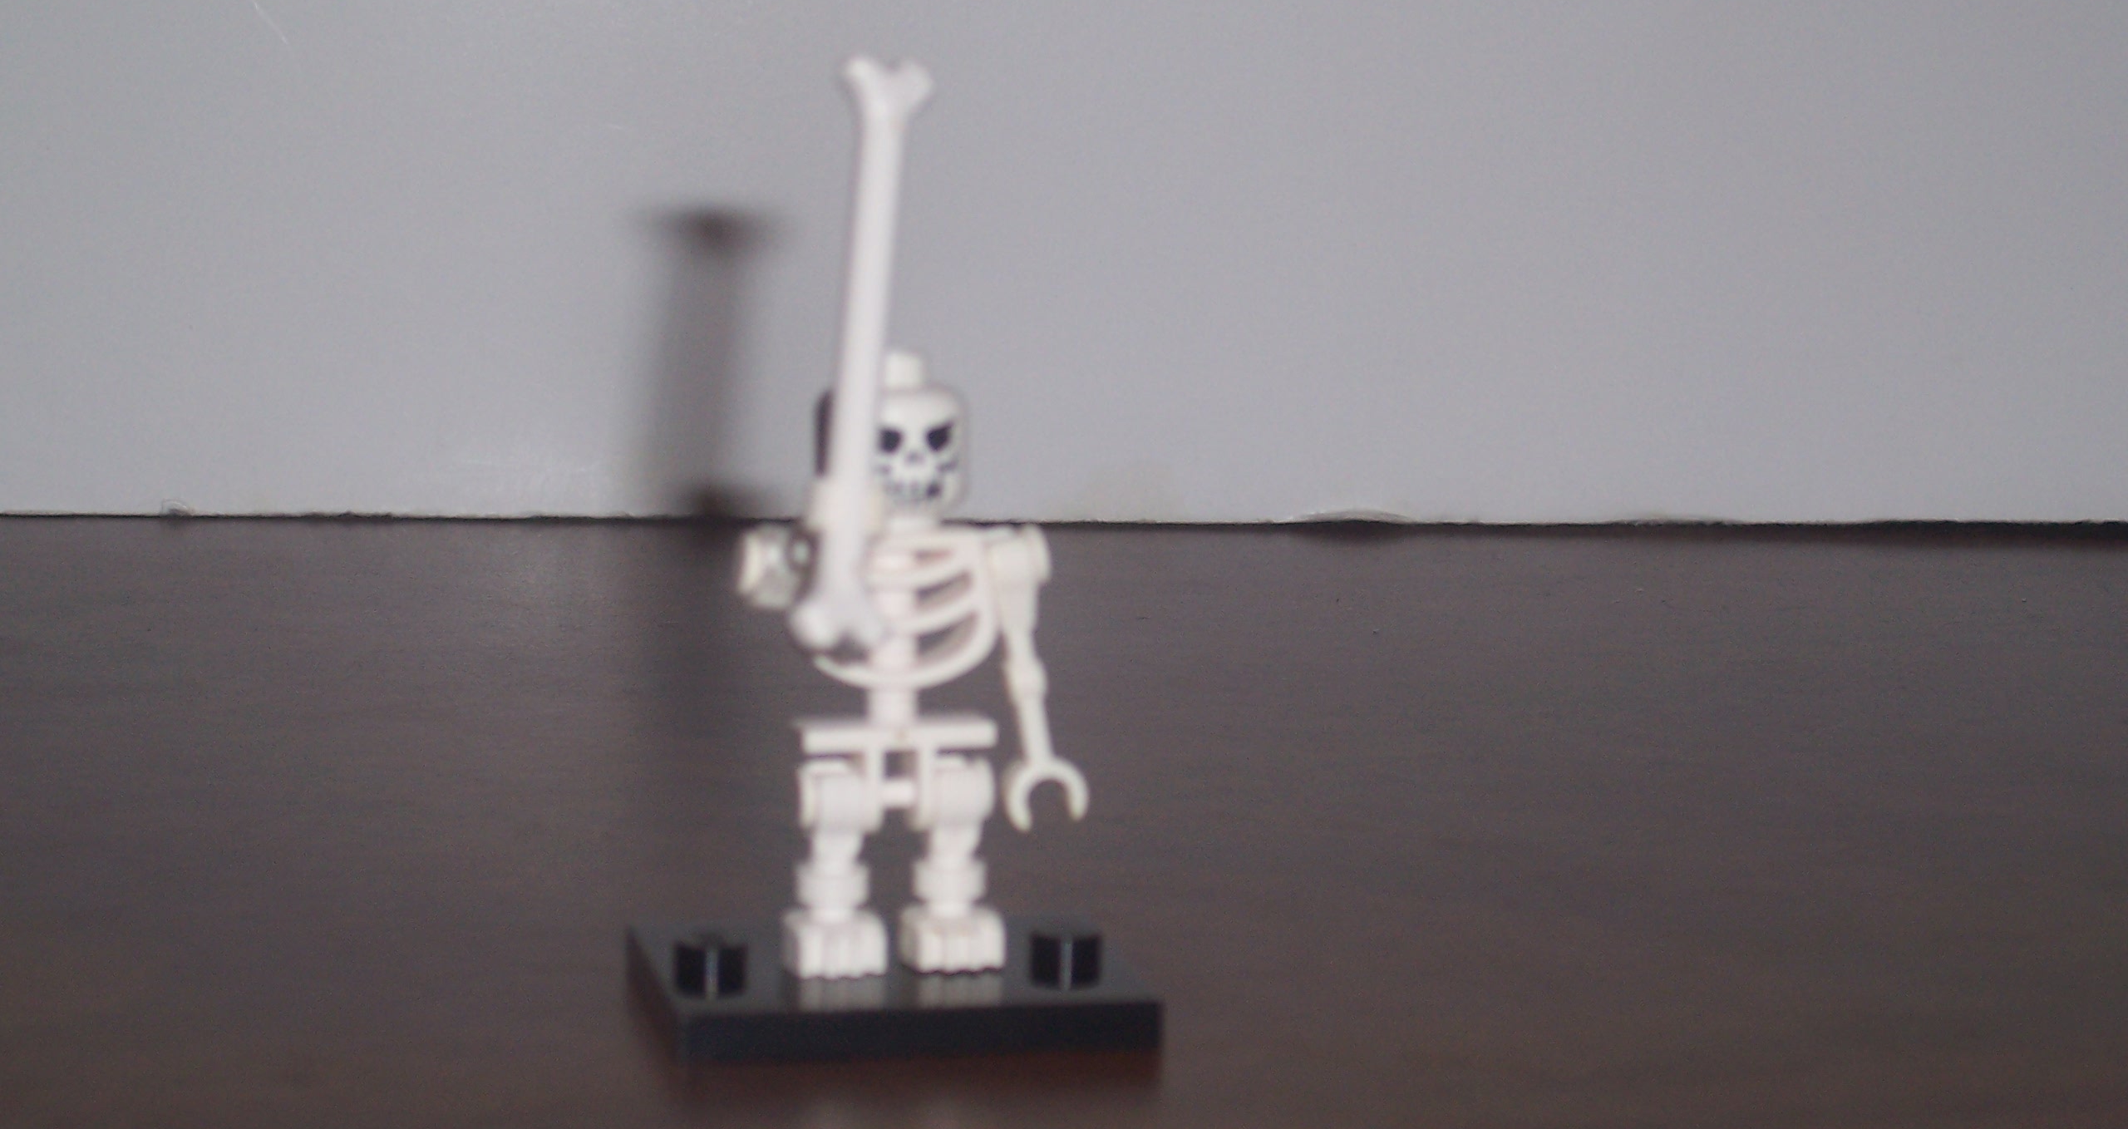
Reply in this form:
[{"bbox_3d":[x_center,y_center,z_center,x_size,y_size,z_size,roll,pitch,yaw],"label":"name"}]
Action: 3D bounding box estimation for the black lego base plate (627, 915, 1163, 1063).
[{"bbox_3d":[-0.012,0.027,0.337,0.032,0.005,0.024,-1,11,-12],"label":"black lego base plate"}]

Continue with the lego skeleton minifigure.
[{"bbox_3d":[-0.008,-0.002,0.325,0.024,0.060,0.024,-1,11,-12],"label":"lego skeleton minifigure"}]

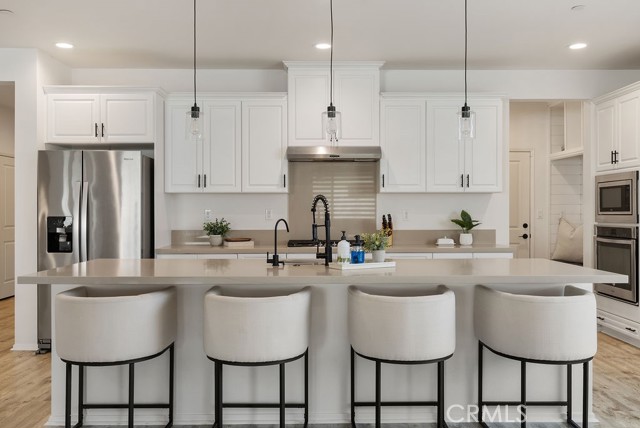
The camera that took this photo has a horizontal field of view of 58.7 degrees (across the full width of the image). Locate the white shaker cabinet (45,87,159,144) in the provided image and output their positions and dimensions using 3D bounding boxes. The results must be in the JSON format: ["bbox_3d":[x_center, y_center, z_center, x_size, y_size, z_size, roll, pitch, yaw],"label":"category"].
[{"bbox_3d":[-2.015,-0.911,5.550,1.060,0.525,0.650,0,0,-1],"label":"white shaker cabinet"}]

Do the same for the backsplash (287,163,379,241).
[{"bbox_3d":[0.132,-0.109,5.952,0.923,0.870,0.022,0,0,-1],"label":"backsplash"}]

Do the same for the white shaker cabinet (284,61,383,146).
[{"bbox_3d":[0.136,-1.080,5.763,0.994,0.829,0.385,0,0,-1],"label":"white shaker cabinet"}]

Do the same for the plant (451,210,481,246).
[{"bbox_3d":[1.465,0.142,5.720,0.300,0.350,0.240,0,0,-1],"label":"plant"}]

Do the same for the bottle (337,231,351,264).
[{"bbox_3d":[0.154,0.217,3.610,0.080,0.213,0.075,0,0,-1],"label":"bottle"}]

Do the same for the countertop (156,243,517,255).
[{"bbox_3d":[0.134,0.350,5.647,3.336,0.044,0.640,0,0,-1],"label":"countertop"}]

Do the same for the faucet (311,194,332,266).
[{"bbox_3d":[-0.016,0.107,3.860,0.110,0.470,0.250,0,1,-26],"label":"faucet"}]

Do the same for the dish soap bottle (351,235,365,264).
[{"bbox_3d":[0.241,0.230,3.610,0.085,0.190,0.080,0,0,14],"label":"dish soap bottle"}]

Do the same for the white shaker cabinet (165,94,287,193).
[{"bbox_3d":[-0.921,-0.695,5.745,1.215,0.973,0.385,0,0,-1],"label":"white shaker cabinet"}]

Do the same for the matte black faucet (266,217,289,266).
[{"bbox_3d":[-0.262,0.186,3.700,0.095,0.303,0.160,0,0,38],"label":"matte black faucet"}]

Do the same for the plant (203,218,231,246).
[{"bbox_3d":[-1.039,0.185,5.742,0.278,0.284,0.260,0,0,-1],"label":"plant"}]

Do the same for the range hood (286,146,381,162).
[{"bbox_3d":[0.137,-0.593,5.680,0.910,0.135,0.480,0,0,-1],"label":"range hood"}]

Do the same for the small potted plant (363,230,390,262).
[{"bbox_3d":[0.365,0.220,3.770,0.175,0.209,0.170,0,0,-1],"label":"small potted plant"}]

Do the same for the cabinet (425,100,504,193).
[{"bbox_3d":[1.429,-0.688,5.797,0.747,0.958,0.375,0,0,-1],"label":"cabinet"}]

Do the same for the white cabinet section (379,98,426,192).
[{"bbox_3d":[0.820,-0.672,5.755,0.452,0.930,0.340,0,0,0],"label":"white cabinet section"}]

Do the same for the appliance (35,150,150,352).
[{"bbox_3d":[-2.053,0.336,5.440,0.915,1.785,0.860,0,0,-1],"label":"appliance"}]

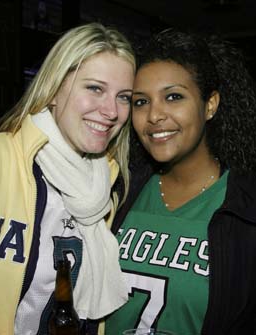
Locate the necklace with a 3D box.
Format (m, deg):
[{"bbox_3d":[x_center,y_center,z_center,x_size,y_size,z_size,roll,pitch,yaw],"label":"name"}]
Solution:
[{"bbox_3d":[0.121,0.028,1.140,0.125,0.105,0.115,7,4,21],"label":"necklace"}]

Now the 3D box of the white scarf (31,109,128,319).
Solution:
[{"bbox_3d":[-0.092,0.087,1.110,0.170,0.380,0.180,-6,3,-20],"label":"white scarf"}]

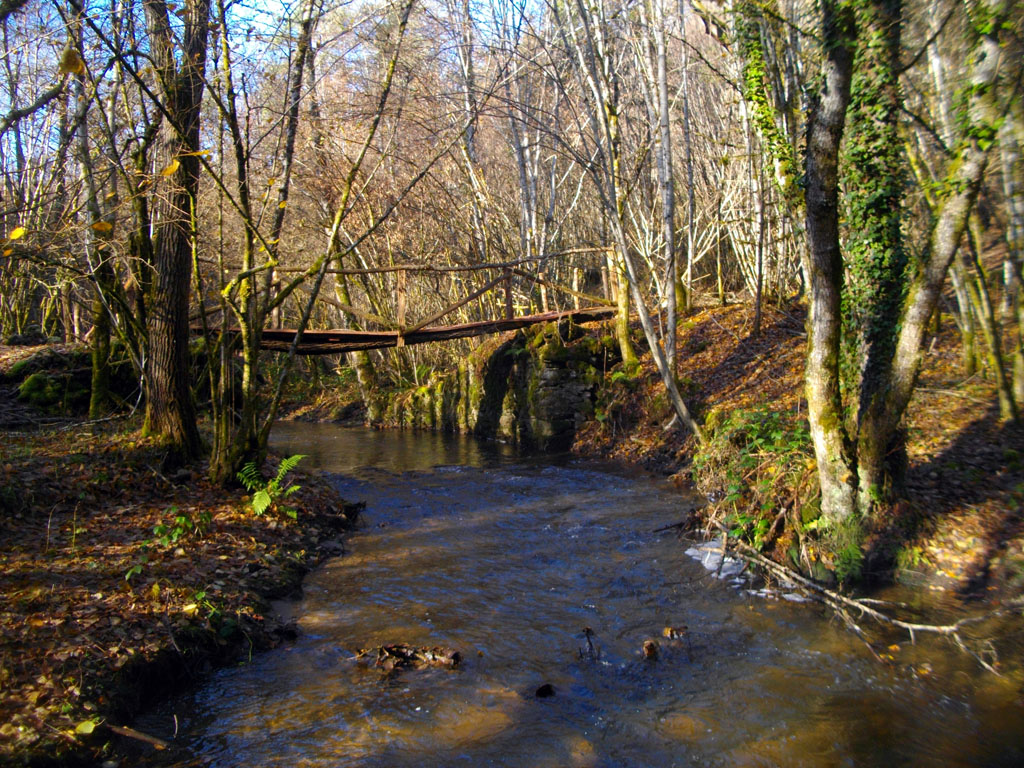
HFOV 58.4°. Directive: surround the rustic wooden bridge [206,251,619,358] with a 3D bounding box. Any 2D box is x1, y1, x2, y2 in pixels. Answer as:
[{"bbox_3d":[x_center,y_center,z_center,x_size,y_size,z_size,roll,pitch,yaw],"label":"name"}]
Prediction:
[{"bbox_3d":[-1.520,-1.220,13.300,6.400,1.500,1.100,-1,5,-14],"label":"rustic wooden bridge"}]

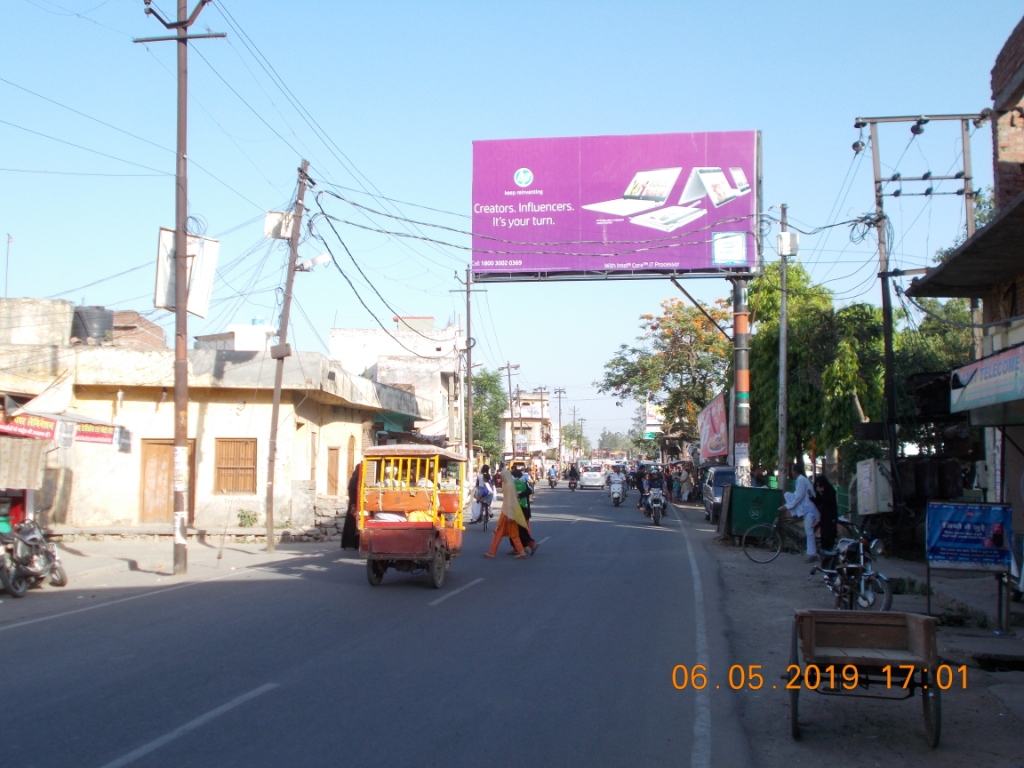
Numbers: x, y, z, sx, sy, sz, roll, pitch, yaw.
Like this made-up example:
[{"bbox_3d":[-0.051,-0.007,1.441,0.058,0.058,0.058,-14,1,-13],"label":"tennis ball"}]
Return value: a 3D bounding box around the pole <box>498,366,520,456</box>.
[{"bbox_3d":[-0.031,2.739,71.992,1.100,8.190,0.350,0,-4,0],"label":"pole"}]

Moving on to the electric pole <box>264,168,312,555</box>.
[{"bbox_3d":[-4.296,-0.583,22.197,0.300,7.580,0.300,4,-4,7],"label":"electric pole"}]

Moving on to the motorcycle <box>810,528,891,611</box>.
[{"bbox_3d":[3.638,1.933,12.292,0.750,1.080,1.950,1,-4,-10],"label":"motorcycle"}]

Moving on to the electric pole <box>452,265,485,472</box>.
[{"bbox_3d":[-1.587,0.147,43.094,1.350,9.010,0.350,0,-4,7],"label":"electric pole"}]

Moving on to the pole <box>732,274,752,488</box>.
[{"bbox_3d":[5.081,0.527,25.429,0.340,5.800,0.340,0,-4,0],"label":"pole"}]

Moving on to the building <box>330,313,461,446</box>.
[{"bbox_3d":[-4.600,1.228,45.525,5.000,7.200,7.300,0,-4,5],"label":"building"}]

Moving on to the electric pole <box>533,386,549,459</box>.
[{"bbox_3d":[2.721,4.578,103.933,1.400,8.630,0.350,0,-4,5],"label":"electric pole"}]

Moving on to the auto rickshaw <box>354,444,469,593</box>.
[{"bbox_3d":[-1.310,1.880,16.459,1.020,1.840,2.700,-1,-4,8],"label":"auto rickshaw"}]

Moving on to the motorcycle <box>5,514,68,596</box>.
[{"bbox_3d":[-6.170,2.175,15.085,0.720,1.070,1.960,0,-4,6],"label":"motorcycle"}]

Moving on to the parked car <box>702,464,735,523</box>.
[{"bbox_3d":[6.450,3.181,33.660,1.420,1.680,3.400,0,-4,5],"label":"parked car"}]

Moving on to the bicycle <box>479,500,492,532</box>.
[{"bbox_3d":[-0.655,3.163,28.950,0.570,1.040,1.800,0,-4,3],"label":"bicycle"}]

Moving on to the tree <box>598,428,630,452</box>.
[{"bbox_3d":[15.077,10.270,169.703,5.000,7.450,5.000,0,-4,0],"label":"tree"}]

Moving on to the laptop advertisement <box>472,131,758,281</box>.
[{"bbox_3d":[2.274,-3.908,25.353,6.200,3.100,0.350,-1,-4,9],"label":"laptop advertisement"}]

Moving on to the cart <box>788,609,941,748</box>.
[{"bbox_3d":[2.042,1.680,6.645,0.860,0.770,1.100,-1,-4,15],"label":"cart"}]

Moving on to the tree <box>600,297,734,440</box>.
[{"bbox_3d":[7.203,0.642,53.084,6.300,9.410,6.200,0,-4,5],"label":"tree"}]

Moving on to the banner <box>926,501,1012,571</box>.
[{"bbox_3d":[4.288,1.430,10.824,0.810,0.660,0.060,0,-4,2],"label":"banner"}]

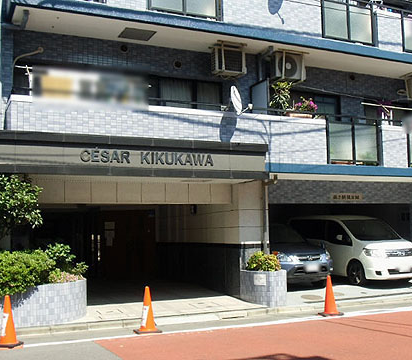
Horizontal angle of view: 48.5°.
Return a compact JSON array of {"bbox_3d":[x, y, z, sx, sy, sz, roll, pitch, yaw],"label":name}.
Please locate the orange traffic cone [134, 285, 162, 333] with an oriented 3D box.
[{"bbox_3d":[-0.925,2.069,7.340,0.385,0.700,0.385,1,-7,-21],"label":"orange traffic cone"}]

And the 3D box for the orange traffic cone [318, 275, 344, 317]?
[{"bbox_3d":[2.272,2.101,8.338,0.340,0.720,0.340,2,-5,-24],"label":"orange traffic cone"}]

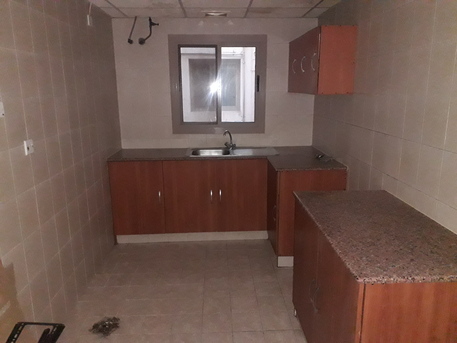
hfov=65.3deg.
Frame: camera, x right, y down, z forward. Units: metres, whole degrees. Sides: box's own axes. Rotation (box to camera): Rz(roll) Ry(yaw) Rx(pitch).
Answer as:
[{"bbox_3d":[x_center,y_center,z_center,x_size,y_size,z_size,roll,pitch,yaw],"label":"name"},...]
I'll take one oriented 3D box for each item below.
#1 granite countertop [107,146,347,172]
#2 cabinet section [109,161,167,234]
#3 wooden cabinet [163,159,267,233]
[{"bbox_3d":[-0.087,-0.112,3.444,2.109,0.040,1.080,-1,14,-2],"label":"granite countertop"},{"bbox_3d":[-0.902,0.208,3.792,0.516,0.749,0.555,-1,14,-2],"label":"cabinet section"},{"bbox_3d":[-0.129,0.202,3.796,1.033,0.753,0.540,-1,14,-2],"label":"wooden cabinet"}]

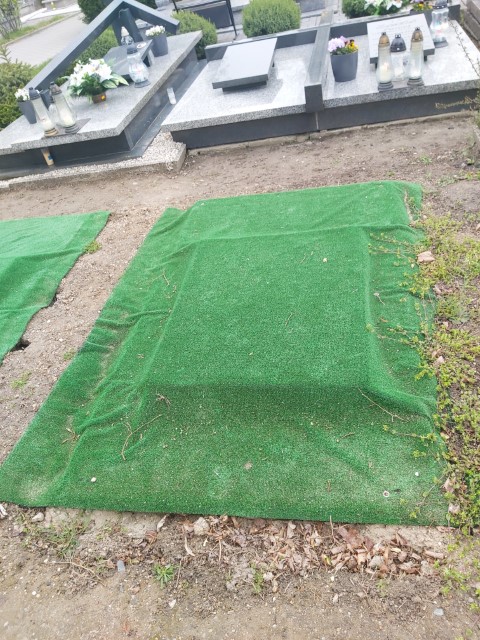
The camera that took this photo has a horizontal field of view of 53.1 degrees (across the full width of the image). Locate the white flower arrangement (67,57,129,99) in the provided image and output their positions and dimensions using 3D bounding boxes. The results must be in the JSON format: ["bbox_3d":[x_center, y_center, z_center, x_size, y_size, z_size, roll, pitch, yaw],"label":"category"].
[{"bbox_3d":[-1.153,-1.949,3.895,0.480,0.290,0.410,-1,43,16],"label":"white flower arrangement"}]

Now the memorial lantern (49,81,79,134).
[{"bbox_3d":[-1.317,-1.569,3.558,0.126,0.351,0.126,-1,43,15],"label":"memorial lantern"}]

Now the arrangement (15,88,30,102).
[{"bbox_3d":[-1.762,-1.831,3.921,0.160,0.120,0.160,-1,43,15],"label":"arrangement"}]

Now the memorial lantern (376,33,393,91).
[{"bbox_3d":[1.001,-1.777,3.309,0.117,0.351,0.117,-1,43,15],"label":"memorial lantern"}]

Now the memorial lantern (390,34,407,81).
[{"bbox_3d":[1.128,-1.854,3.402,0.113,0.294,0.113,-1,43,15],"label":"memorial lantern"}]

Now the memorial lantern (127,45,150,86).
[{"bbox_3d":[-0.858,-2.119,3.995,0.155,0.300,0.155,-1,43,16],"label":"memorial lantern"}]

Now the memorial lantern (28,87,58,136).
[{"bbox_3d":[-1.490,-1.559,3.605,0.118,0.340,0.118,-1,43,15],"label":"memorial lantern"}]

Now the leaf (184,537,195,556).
[{"bbox_3d":[-0.156,0.681,1.443,0.018,0.012,0.075,-27,43,-15],"label":"leaf"}]

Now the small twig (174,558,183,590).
[{"bbox_3d":[-0.177,0.723,1.370,0.010,0.010,0.082,-4,42,12],"label":"small twig"}]

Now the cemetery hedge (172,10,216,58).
[{"bbox_3d":[-0.550,-3.331,5.607,0.550,0.540,0.550,-1,43,16],"label":"cemetery hedge"}]

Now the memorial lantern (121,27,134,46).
[{"bbox_3d":[-1.055,-2.634,4.596,0.125,0.290,0.125,-1,43,16],"label":"memorial lantern"}]

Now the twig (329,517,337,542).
[{"bbox_3d":[0.266,0.596,1.375,0.012,0.012,0.073,-9,41,7],"label":"twig"}]

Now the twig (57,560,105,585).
[{"bbox_3d":[-0.483,0.755,1.453,0.196,0.015,0.022,8,46,24],"label":"twig"}]

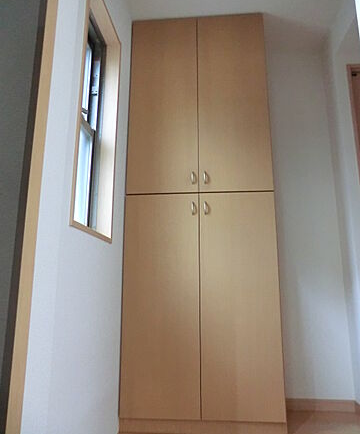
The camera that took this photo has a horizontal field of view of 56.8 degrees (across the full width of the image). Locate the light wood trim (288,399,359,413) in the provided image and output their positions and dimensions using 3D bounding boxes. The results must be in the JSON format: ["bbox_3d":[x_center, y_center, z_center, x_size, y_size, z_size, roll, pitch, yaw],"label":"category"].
[{"bbox_3d":[0.804,1.112,1.967,0.445,0.062,0.015,-1,-11,4],"label":"light wood trim"}]

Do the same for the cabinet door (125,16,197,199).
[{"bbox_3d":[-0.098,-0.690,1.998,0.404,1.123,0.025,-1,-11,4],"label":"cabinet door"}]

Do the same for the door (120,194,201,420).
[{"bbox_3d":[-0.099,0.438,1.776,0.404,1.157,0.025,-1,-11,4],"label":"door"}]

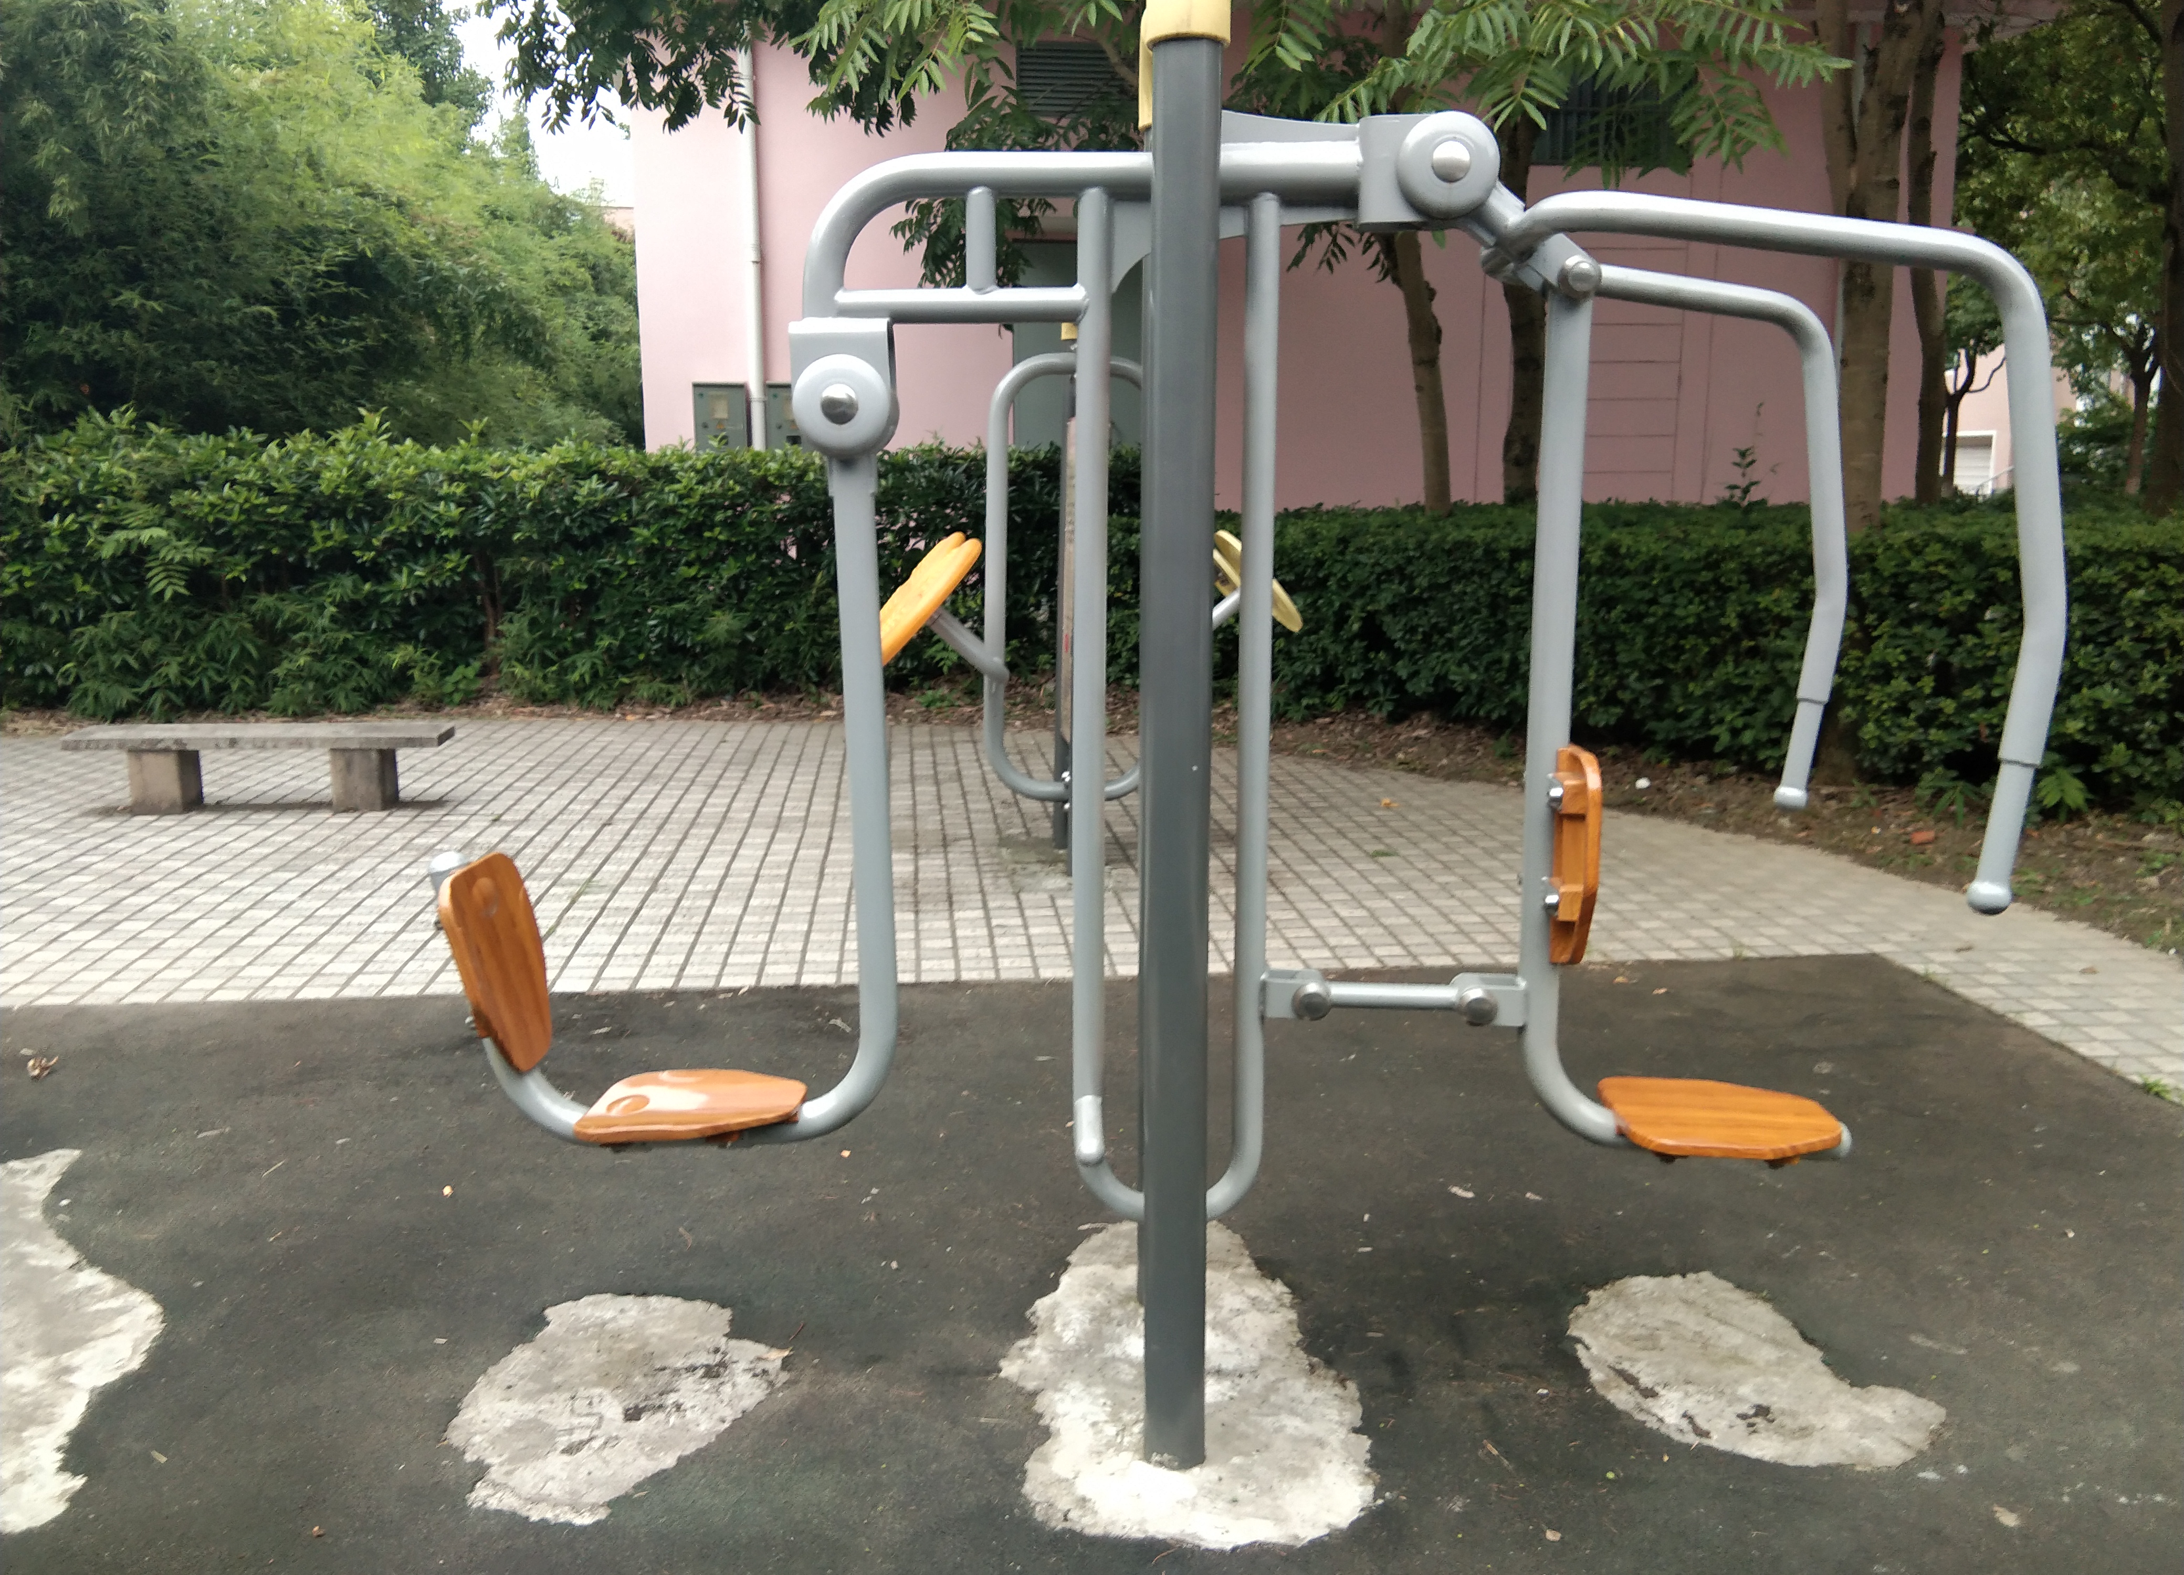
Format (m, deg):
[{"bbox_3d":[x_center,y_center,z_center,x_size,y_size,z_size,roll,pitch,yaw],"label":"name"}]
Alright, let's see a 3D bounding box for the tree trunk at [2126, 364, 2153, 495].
[{"bbox_3d":[13.151,-4.224,24.642,0.240,2.000,0.240,0,10,0],"label":"tree trunk"}]

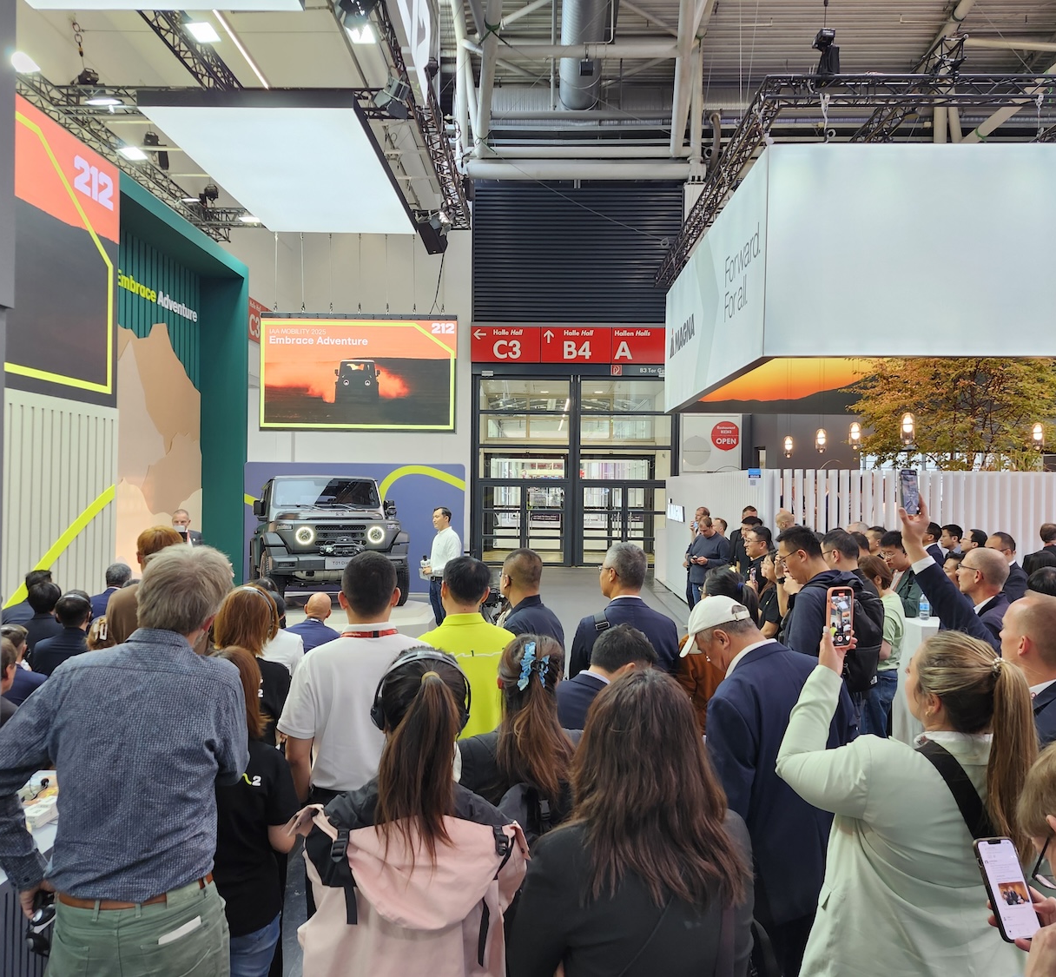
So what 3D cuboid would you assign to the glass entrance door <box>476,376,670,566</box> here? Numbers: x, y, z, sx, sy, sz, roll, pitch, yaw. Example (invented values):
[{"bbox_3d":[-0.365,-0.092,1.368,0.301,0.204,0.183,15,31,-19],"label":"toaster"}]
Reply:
[{"bbox_3d":[1.138,-0.440,22.000,4.940,4.840,0.180,1,0,2],"label":"glass entrance door"}]

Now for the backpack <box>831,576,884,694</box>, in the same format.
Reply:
[{"bbox_3d":[1.545,0.690,4.100,0.220,0.490,0.300,1,0,44],"label":"backpack"}]

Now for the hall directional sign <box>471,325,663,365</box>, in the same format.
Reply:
[{"bbox_3d":[1.236,-3.630,21.900,5.250,0.940,0.120,1,0,2],"label":"hall directional sign"}]

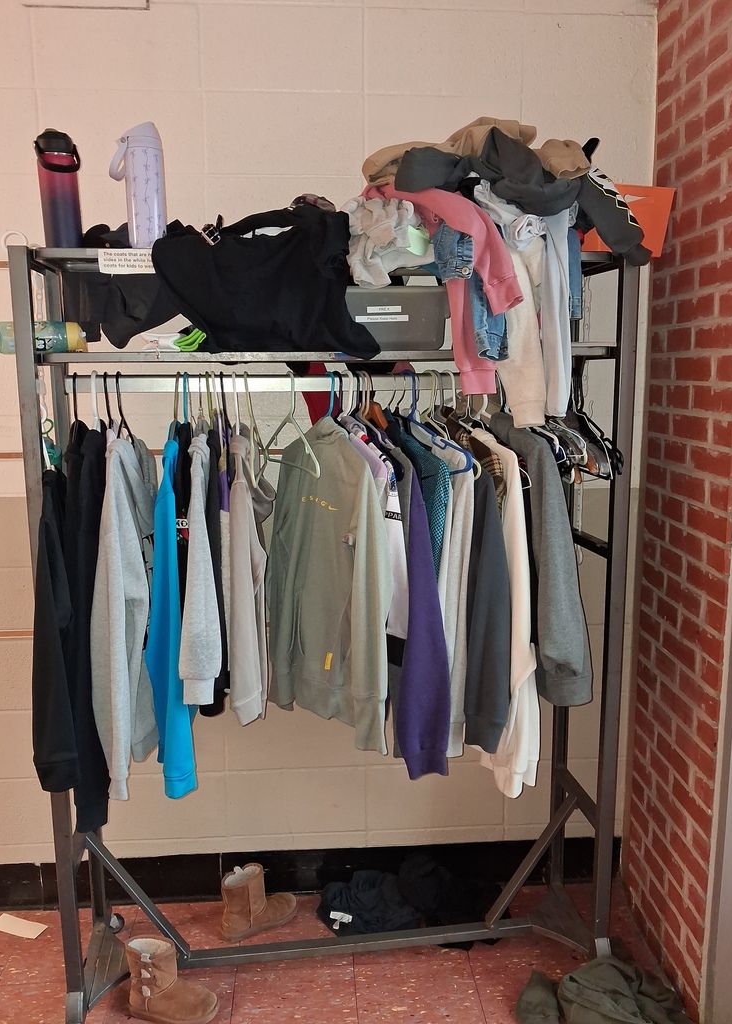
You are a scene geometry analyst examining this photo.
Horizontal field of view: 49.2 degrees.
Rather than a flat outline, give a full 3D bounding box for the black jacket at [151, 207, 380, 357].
[{"bbox_3d":[-0.215,-0.498,1.761,0.482,0.311,0.240,-2,9,-9],"label":"black jacket"}]

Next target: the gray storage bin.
[{"bbox_3d":[0.020,-0.444,1.892,0.320,0.137,0.320,-1,9,-5],"label":"gray storage bin"}]

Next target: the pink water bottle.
[{"bbox_3d":[-0.639,-0.670,1.666,0.083,0.240,0.085,-4,9,-14],"label":"pink water bottle"}]

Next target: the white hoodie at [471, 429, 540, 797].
[{"bbox_3d":[0.273,0.227,1.994,0.160,0.870,0.440,-5,10,-27],"label":"white hoodie"}]

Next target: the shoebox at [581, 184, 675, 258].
[{"bbox_3d":[0.546,-0.658,1.848,0.270,0.150,0.180,-1,9,-7],"label":"shoebox"}]

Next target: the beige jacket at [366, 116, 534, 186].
[{"bbox_3d":[0.194,-0.819,1.823,0.421,0.168,0.270,-2,9,-9],"label":"beige jacket"}]

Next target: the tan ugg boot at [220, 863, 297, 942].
[{"bbox_3d":[-0.294,1.074,2.249,0.240,0.160,0.100,-6,11,-33],"label":"tan ugg boot"}]

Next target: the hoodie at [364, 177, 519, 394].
[{"bbox_3d":[0.149,-0.494,1.816,0.360,0.450,0.290,-1,9,-8],"label":"hoodie"}]

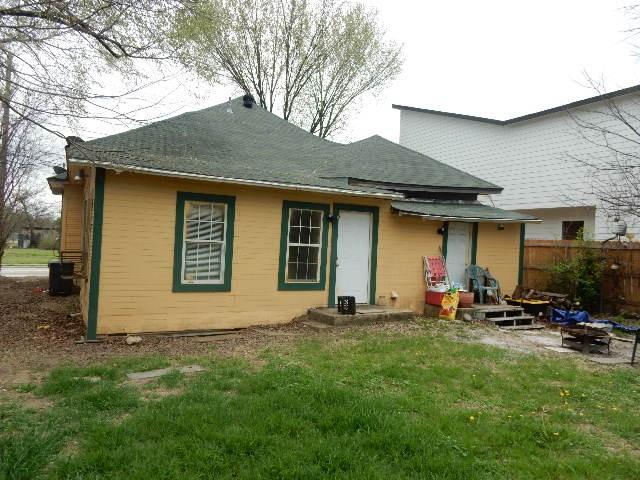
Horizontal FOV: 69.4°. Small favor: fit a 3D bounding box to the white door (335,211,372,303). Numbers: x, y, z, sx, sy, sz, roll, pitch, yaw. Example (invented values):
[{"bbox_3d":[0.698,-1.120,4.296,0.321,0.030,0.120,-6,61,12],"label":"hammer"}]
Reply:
[{"bbox_3d":[0.759,0.397,10.113,0.835,2.020,0.050,3,0,-24],"label":"white door"}]

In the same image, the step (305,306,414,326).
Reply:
[{"bbox_3d":[0.838,1.579,9.582,2.100,0.210,1.030,3,0,-24],"label":"step"}]

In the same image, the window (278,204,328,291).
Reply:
[{"bbox_3d":[-0.310,0.138,9.609,1.053,1.834,0.100,3,0,-24],"label":"window"}]

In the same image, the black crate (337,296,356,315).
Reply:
[{"bbox_3d":[0.542,1.300,9.173,0.285,0.320,0.320,3,0,-6],"label":"black crate"}]

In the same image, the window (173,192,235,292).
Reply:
[{"bbox_3d":[-2.176,0.062,8.777,1.099,1.860,0.100,3,0,-24],"label":"window"}]

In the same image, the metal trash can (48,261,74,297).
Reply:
[{"bbox_3d":[-7.474,1.115,13.447,0.580,1.000,0.640,3,0,-22],"label":"metal trash can"}]

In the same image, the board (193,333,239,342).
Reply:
[{"bbox_3d":[-1.880,1.775,8.430,0.920,0.060,0.220,3,0,-33],"label":"board"}]

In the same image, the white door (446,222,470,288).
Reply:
[{"bbox_3d":[3.374,0.532,11.291,0.740,2.020,0.050,3,0,-24],"label":"white door"}]

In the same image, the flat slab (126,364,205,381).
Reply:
[{"bbox_3d":[-1.990,1.741,6.026,0.920,0.050,0.240,3,0,-40],"label":"flat slab"}]

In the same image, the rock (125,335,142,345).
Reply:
[{"bbox_3d":[-3.161,1.685,7.846,0.280,0.140,0.200,3,0,-24],"label":"rock"}]

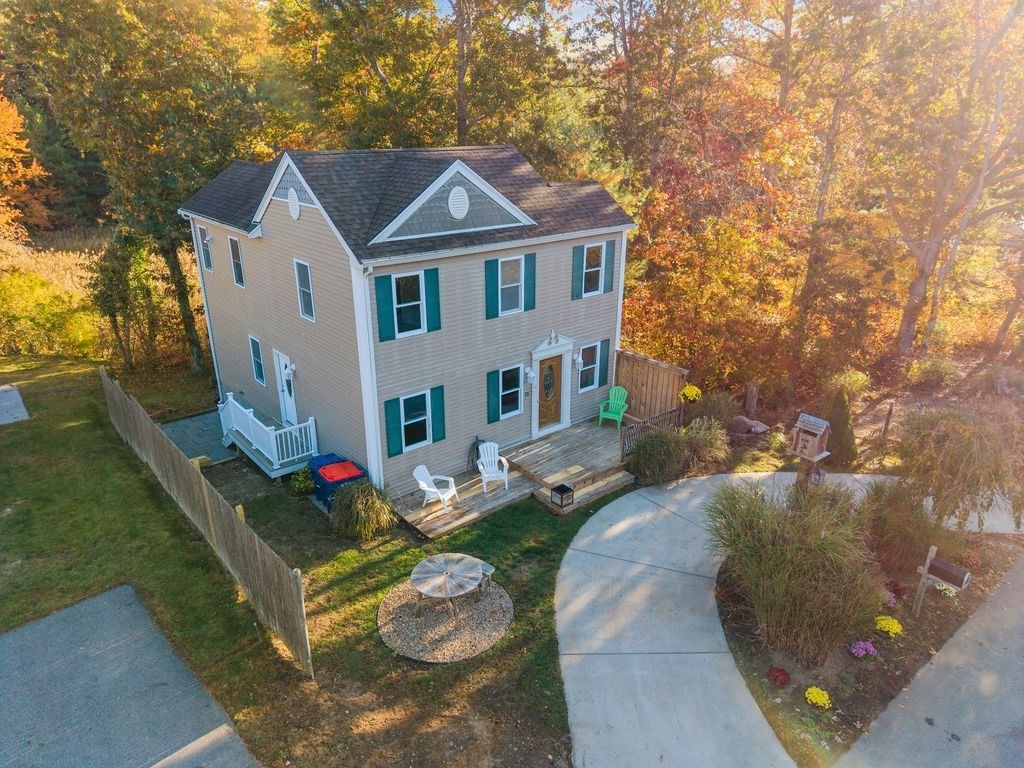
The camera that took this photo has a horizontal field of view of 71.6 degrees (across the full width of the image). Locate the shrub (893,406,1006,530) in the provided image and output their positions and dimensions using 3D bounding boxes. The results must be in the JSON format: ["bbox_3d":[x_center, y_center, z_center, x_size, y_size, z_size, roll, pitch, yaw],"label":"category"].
[{"bbox_3d":[10.203,1.744,16.305,2.150,2.500,2.150,-17,27,-37],"label":"shrub"}]

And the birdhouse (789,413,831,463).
[{"bbox_3d":[5.906,1.025,14.026,0.590,0.790,0.600,-16,26,-37],"label":"birdhouse"}]

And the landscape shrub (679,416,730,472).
[{"bbox_3d":[5.006,1.509,18.458,1.300,1.320,1.300,0,21,0],"label":"landscape shrub"}]

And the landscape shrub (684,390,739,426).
[{"bbox_3d":[5.773,0.774,20.574,1.504,1.031,1.504,-16,26,-37],"label":"landscape shrub"}]

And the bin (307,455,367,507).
[{"bbox_3d":[-4.078,2.391,16.686,0.900,1.080,1.270,-17,27,-37],"label":"bin"}]

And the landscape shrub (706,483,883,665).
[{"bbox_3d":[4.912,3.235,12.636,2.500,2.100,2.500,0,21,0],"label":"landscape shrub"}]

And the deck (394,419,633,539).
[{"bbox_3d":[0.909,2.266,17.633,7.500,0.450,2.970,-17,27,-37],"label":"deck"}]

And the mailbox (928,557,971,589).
[{"bbox_3d":[7.652,3.303,12.442,0.240,0.280,0.560,-16,26,-37],"label":"mailbox"}]

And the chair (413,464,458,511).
[{"bbox_3d":[-1.656,2.329,16.157,0.820,0.920,0.740,10,23,23],"label":"chair"}]

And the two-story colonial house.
[{"bbox_3d":[-3.463,-3.065,21.303,8.250,7.950,11.500,-17,27,-37],"label":"two-story colonial house"}]

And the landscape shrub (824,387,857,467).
[{"bbox_3d":[8.670,1.038,18.420,0.800,2.086,0.800,-16,26,-37],"label":"landscape shrub"}]

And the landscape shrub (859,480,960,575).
[{"bbox_3d":[8.171,2.846,14.572,1.840,1.680,1.840,-17,27,-37],"label":"landscape shrub"}]

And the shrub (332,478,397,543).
[{"bbox_3d":[-3.279,2.698,15.648,1.420,1.220,1.420,0,21,0],"label":"shrub"}]

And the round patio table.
[{"bbox_3d":[-1.201,3.883,13.260,1.320,0.770,1.320,0,21,0],"label":"round patio table"}]

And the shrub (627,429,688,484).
[{"bbox_3d":[3.602,1.789,17.611,1.502,1.244,1.502,0,21,0],"label":"shrub"}]

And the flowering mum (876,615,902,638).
[{"bbox_3d":[6.607,4.255,12.463,0.430,0.320,0.430,-16,26,-37],"label":"flowering mum"}]

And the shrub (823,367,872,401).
[{"bbox_3d":[10.658,-0.005,22.643,1.385,1.077,1.385,-16,26,-37],"label":"shrub"}]

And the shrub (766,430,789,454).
[{"bbox_3d":[7.224,1.576,19.300,0.560,0.600,0.560,-17,27,-37],"label":"shrub"}]

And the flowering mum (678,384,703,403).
[{"bbox_3d":[4.770,0.250,18.970,0.620,0.460,0.620,0,21,0],"label":"flowering mum"}]

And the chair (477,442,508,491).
[{"bbox_3d":[-0.453,1.991,17.047,0.740,0.920,0.820,-5,21,-13],"label":"chair"}]

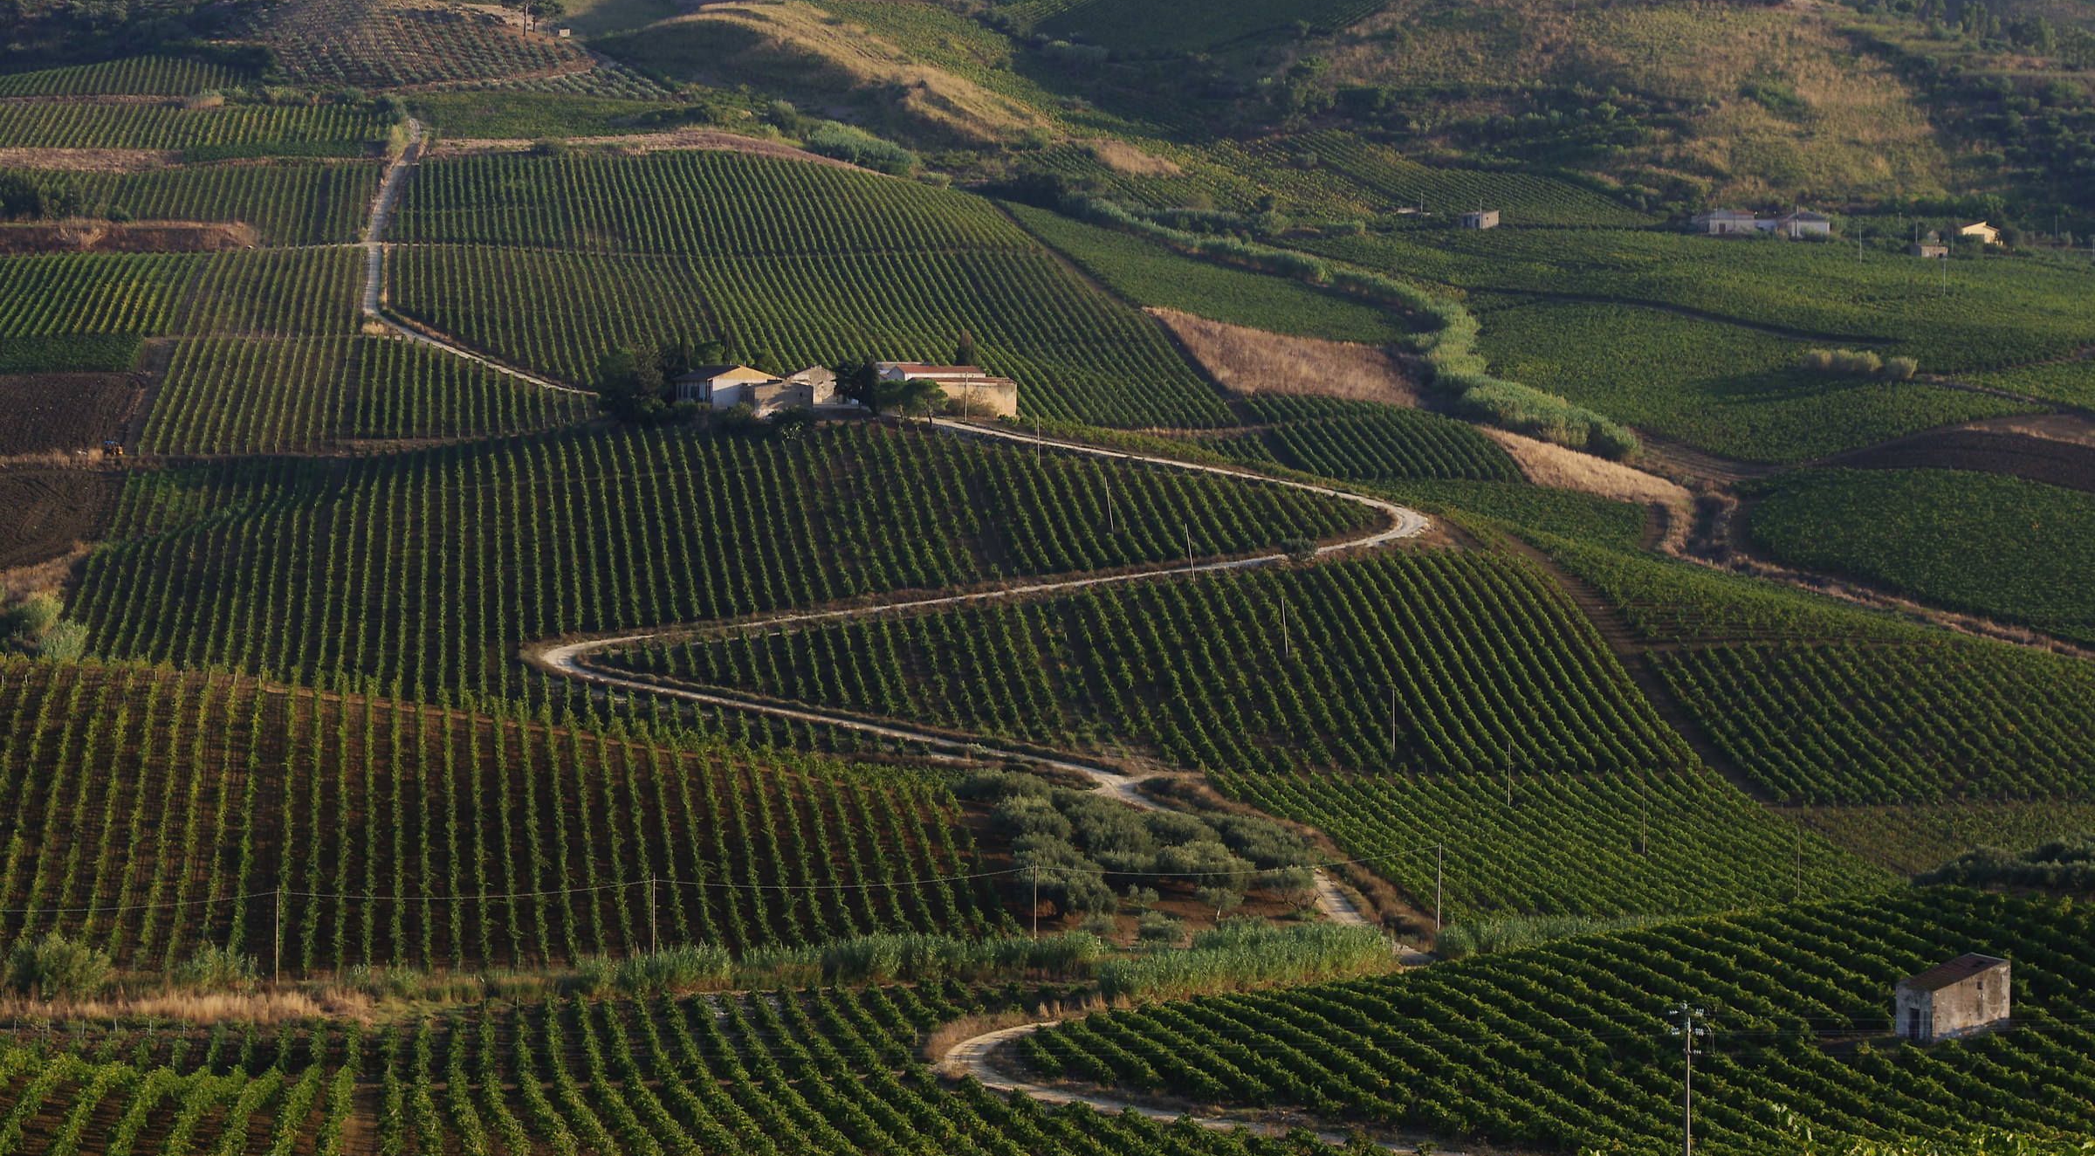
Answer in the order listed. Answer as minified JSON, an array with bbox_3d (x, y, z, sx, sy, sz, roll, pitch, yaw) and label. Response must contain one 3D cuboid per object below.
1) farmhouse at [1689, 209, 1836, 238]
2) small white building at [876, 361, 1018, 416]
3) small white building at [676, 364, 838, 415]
[{"bbox_3d":[143.855,-71.359,960.000,27.500,5.400,10.000,0,3,-6],"label":"farmhouse"},{"bbox_3d":[-14.395,-27.137,680.000,16.500,7.300,12.000,-1,3,-22],"label":"small white building"},{"bbox_3d":[-41.489,-26.906,680.000,19.500,6.900,13.000,-1,3,-22],"label":"small white building"}]

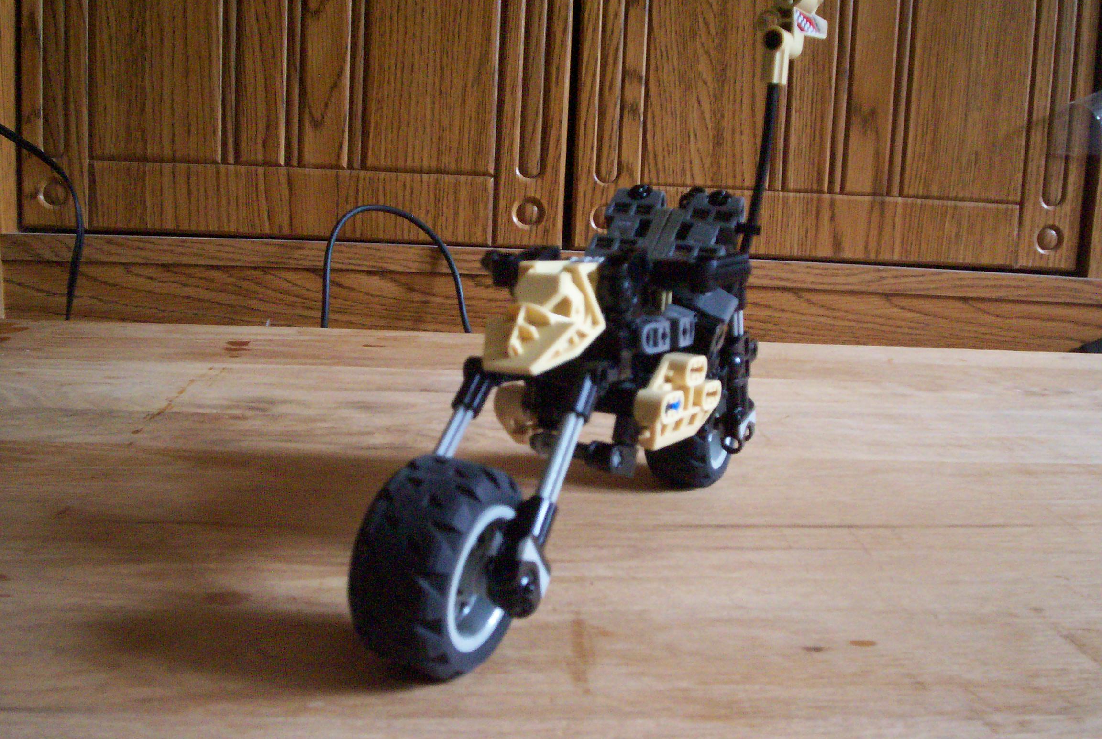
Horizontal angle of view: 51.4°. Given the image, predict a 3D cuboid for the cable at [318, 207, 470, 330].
[{"bbox_3d":[-0.132,-0.086,0.970,0.119,0.103,0.045,2,11,-3],"label":"cable"}]

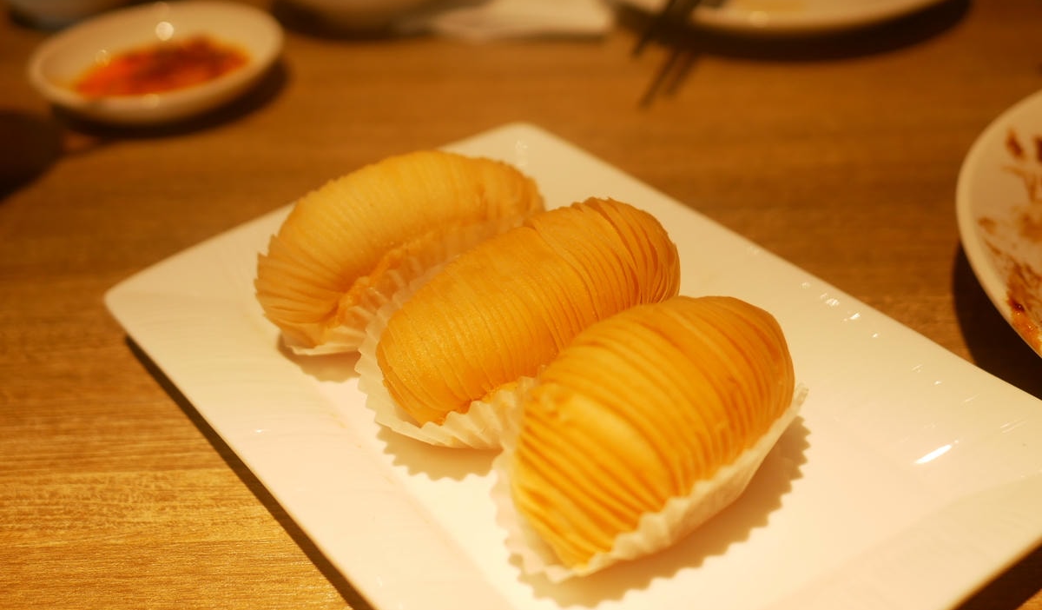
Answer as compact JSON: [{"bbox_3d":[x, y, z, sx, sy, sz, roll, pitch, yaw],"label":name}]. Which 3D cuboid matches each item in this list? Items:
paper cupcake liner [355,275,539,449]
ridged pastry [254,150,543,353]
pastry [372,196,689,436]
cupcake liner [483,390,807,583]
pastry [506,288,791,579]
[{"bbox_3d":[0.001,0.011,0.296,0.086,0.021,0.053,-31,44,-30],"label":"paper cupcake liner"},{"bbox_3d":[-0.031,-0.015,0.315,0.079,0.039,0.045,-24,41,-24],"label":"ridged pastry"},{"bbox_3d":[0.004,0.003,0.289,0.083,0.039,0.044,-31,44,-30],"label":"pastry"},{"bbox_3d":[0.027,0.033,0.262,0.049,0.021,0.083,26,47,34],"label":"cupcake liner"},{"bbox_3d":[0.028,0.024,0.257,0.044,0.039,0.075,26,47,34],"label":"pastry"}]

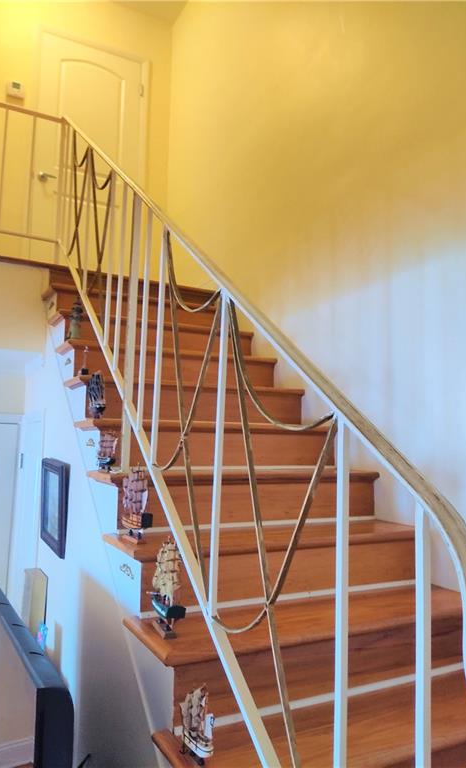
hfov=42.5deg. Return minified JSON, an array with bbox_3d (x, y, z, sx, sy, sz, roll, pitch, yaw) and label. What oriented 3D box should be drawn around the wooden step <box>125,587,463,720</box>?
[{"bbox_3d":[0.261,0.748,1.725,1.094,0.174,0.303,3,-6,-25],"label":"wooden step"}]

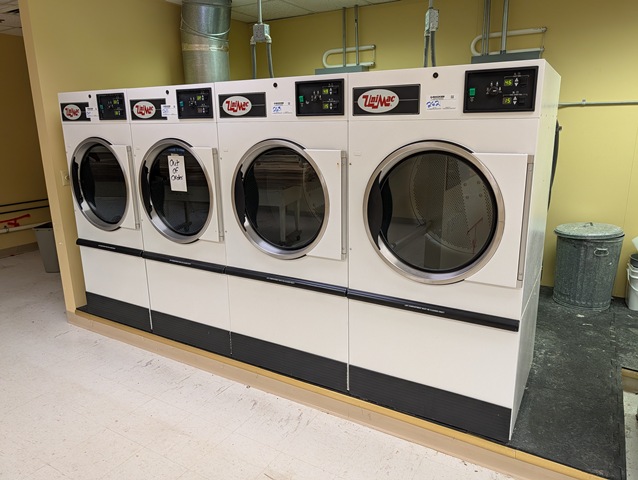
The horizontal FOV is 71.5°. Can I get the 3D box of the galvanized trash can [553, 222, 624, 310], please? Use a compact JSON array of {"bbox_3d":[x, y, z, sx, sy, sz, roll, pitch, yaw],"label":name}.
[{"bbox_3d":[2.154,0.189,3.581,0.481,0.633,0.481,7,16,29],"label":"galvanized trash can"}]

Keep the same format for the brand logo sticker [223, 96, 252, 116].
[{"bbox_3d":[-0.442,-0.718,2.379,0.206,0.101,0.010,7,16,29],"label":"brand logo sticker"}]

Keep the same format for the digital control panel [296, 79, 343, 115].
[{"bbox_3d":[0.001,-0.680,2.125,0.267,0.162,0.025,7,16,29],"label":"digital control panel"}]

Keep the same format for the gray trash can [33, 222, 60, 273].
[{"bbox_3d":[-3.019,0.068,5.142,0.273,0.511,0.364,1,14,6],"label":"gray trash can"}]

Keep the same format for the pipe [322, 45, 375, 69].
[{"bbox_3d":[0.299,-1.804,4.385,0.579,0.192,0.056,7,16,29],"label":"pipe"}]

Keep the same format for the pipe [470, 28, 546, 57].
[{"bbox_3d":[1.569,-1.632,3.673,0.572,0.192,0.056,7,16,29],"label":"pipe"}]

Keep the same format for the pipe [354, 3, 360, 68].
[{"bbox_3d":[0.363,-1.960,4.265,0.033,0.536,0.033,7,16,29],"label":"pipe"}]

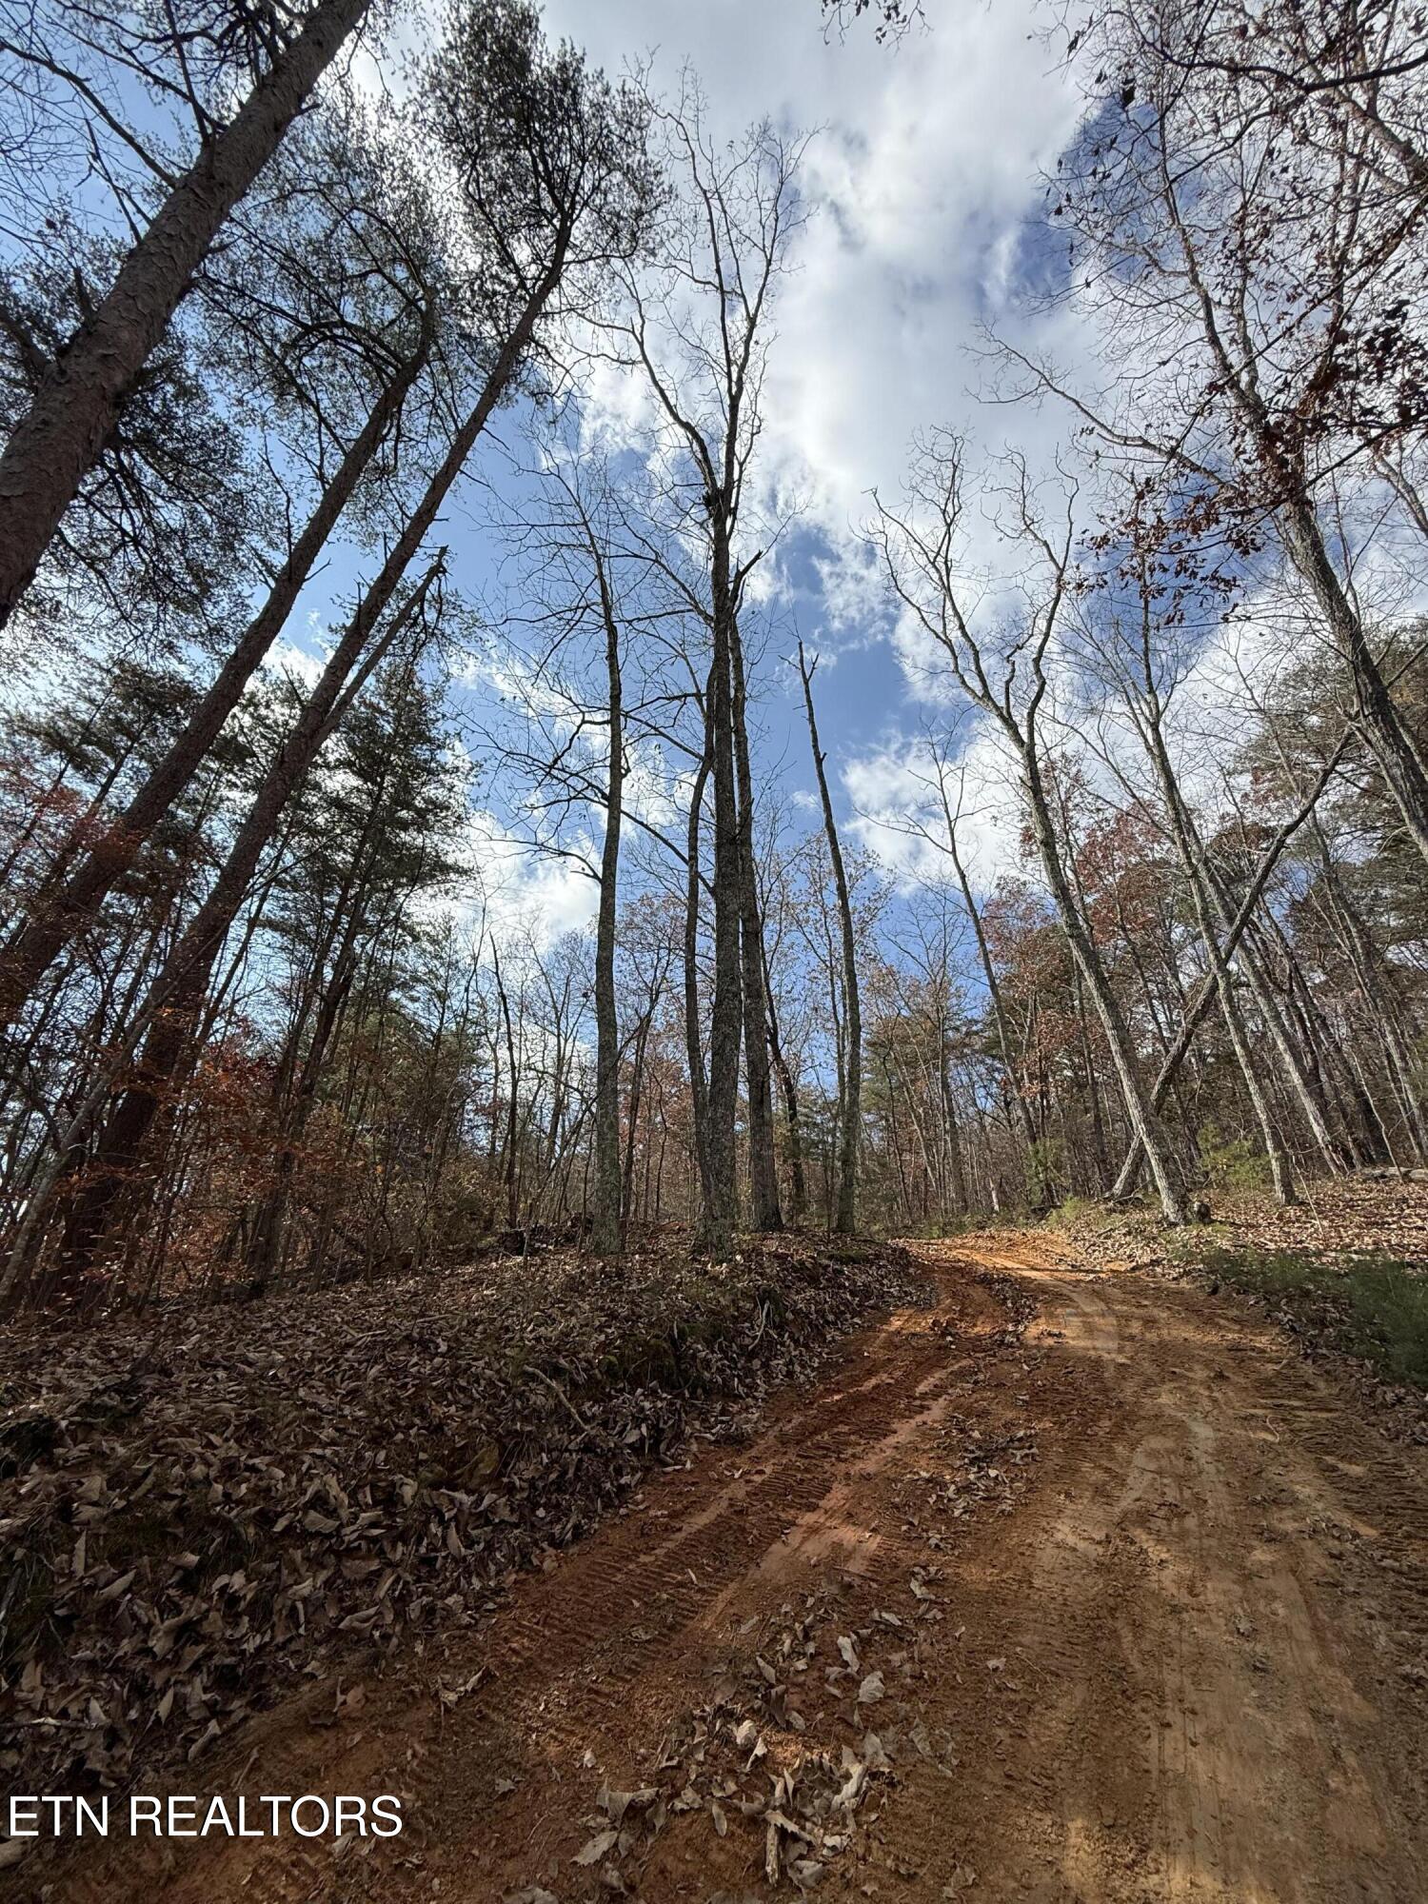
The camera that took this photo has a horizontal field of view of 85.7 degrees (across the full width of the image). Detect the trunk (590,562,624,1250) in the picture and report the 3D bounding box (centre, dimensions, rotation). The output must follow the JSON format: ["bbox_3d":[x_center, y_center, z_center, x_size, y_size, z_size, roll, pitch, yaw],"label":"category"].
[{"bbox_3d":[-1.601,-1.711,11.303,0.320,11.500,0.300,-4,-25,-1],"label":"trunk"}]

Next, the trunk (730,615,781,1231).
[{"bbox_3d":[0.534,-1.379,12.220,0.340,10.930,0.320,-2,-25,0],"label":"trunk"}]

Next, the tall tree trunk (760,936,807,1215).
[{"bbox_3d":[1.154,1.955,13.416,0.320,5.230,0.220,-5,-25,-1],"label":"tall tree trunk"}]

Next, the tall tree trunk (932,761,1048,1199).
[{"bbox_3d":[7.651,0.224,21.851,0.360,13.290,0.270,-3,-25,-1],"label":"tall tree trunk"}]

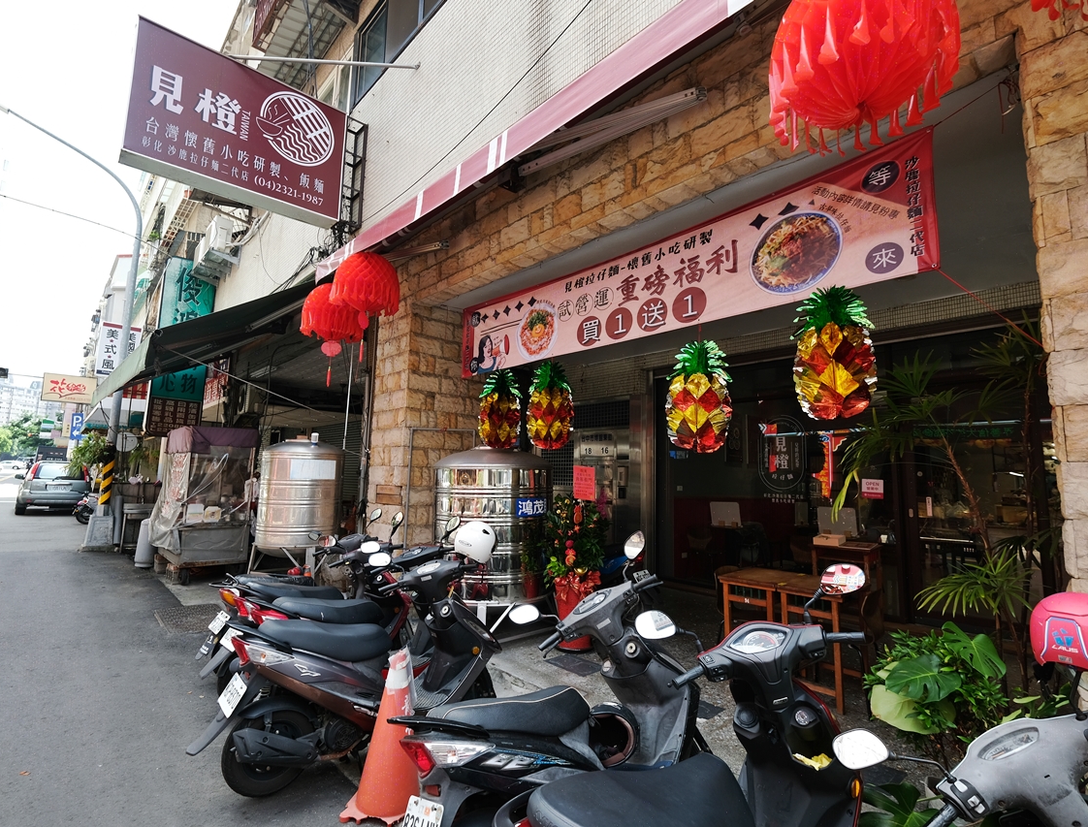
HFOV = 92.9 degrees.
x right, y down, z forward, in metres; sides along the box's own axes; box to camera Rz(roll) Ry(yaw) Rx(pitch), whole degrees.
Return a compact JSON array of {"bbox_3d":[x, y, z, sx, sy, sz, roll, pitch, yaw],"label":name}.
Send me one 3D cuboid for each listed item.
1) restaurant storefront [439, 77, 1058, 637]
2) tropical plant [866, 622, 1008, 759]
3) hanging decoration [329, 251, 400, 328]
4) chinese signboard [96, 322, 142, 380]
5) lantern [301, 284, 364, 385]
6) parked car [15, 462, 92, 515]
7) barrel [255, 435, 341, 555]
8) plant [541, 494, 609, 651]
[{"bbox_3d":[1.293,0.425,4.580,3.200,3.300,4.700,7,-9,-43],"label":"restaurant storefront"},{"bbox_3d":[1.977,1.414,2.600,0.560,0.680,0.580,7,-9,-43],"label":"tropical plant"},{"bbox_3d":[-1.566,-1.080,4.500,0.560,0.630,0.560,7,-9,-43],"label":"hanging decoration"},{"bbox_3d":[-17.070,-2.420,20.800,1.200,2.200,0.220,8,-10,-43],"label":"chinese signboard"},{"bbox_3d":[-2.170,-0.806,5.300,0.590,1.040,0.590,8,-10,-43],"label":"lantern"},{"bbox_3d":[-16.950,2.500,17.980,1.770,1.670,4.500,8,-10,-43],"label":"parked car"},{"bbox_3d":[-3.450,1.150,7.350,1.060,1.660,1.060,8,-10,-43],"label":"barrel"},{"bbox_3d":[0.285,1.417,4.700,0.580,1.330,0.550,-1,-7,17],"label":"plant"}]

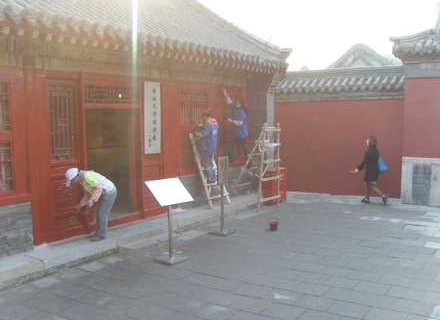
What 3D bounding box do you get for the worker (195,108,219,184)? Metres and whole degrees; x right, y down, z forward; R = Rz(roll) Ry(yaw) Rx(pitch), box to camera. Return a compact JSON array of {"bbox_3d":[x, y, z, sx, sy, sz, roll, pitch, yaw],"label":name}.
[{"bbox_3d":[-0.243,-0.309,10.266,0.500,1.600,0.480,3,6,34],"label":"worker"}]

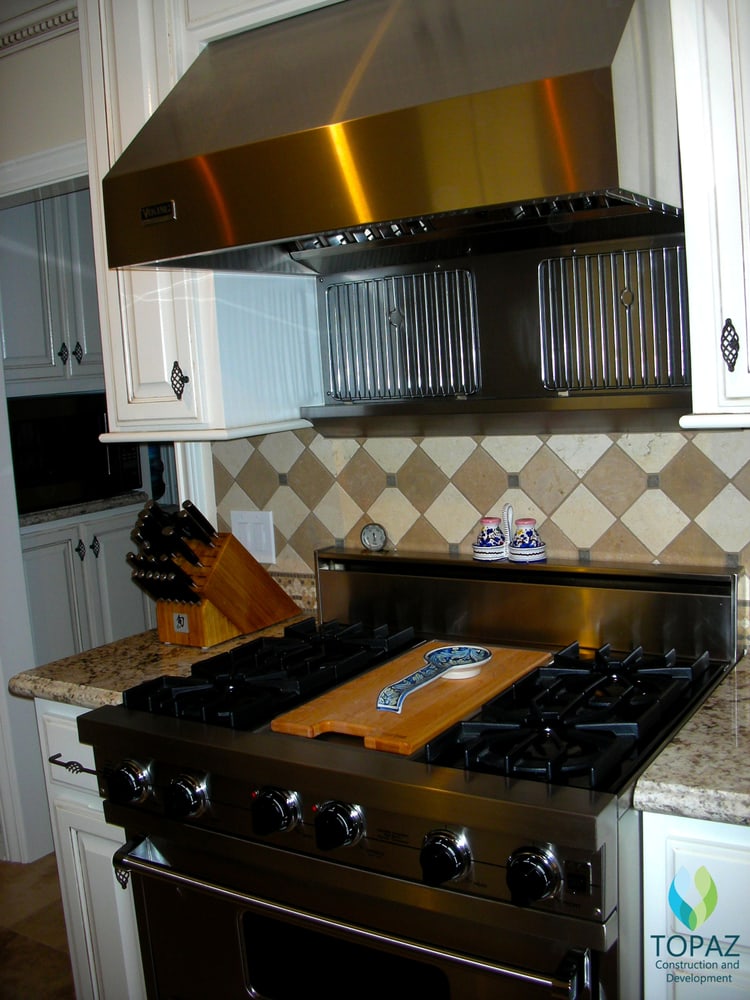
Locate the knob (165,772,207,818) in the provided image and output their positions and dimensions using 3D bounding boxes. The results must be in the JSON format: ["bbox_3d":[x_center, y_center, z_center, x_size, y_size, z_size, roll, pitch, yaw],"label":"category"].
[{"bbox_3d":[-0.291,0.459,1.567,0.060,0.060,0.046,1,8,33],"label":"knob"}]

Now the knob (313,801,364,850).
[{"bbox_3d":[-0.053,0.464,1.428,0.064,0.064,0.042,1,0,33],"label":"knob"}]

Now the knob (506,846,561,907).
[{"bbox_3d":[0.196,0.466,1.249,0.060,0.060,0.046,1,8,33],"label":"knob"}]

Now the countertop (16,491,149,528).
[{"bbox_3d":[-1.327,0.030,3.802,0.620,0.042,0.700,1,8,33],"label":"countertop"}]

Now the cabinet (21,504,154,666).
[{"bbox_3d":[-1.252,0.545,3.751,0.580,0.990,0.760,1,8,33],"label":"cabinet"}]

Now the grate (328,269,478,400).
[{"bbox_3d":[0.050,-0.339,2.135,0.360,0.258,0.016,1,8,33],"label":"grate"}]

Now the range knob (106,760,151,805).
[{"bbox_3d":[-0.397,0.457,1.637,0.060,0.060,0.046,1,8,33],"label":"range knob"}]

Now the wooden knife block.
[{"bbox_3d":[-0.326,0.177,2.282,0.128,0.227,0.316,1,8,35],"label":"wooden knife block"}]

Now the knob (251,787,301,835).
[{"bbox_3d":[-0.143,0.453,1.469,0.060,0.060,0.046,1,8,33],"label":"knob"}]

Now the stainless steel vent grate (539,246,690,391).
[{"bbox_3d":[0.471,-0.331,1.865,0.358,0.258,0.016,1,8,33],"label":"stainless steel vent grate"}]

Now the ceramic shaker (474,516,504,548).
[{"bbox_3d":[0.233,0.078,2.067,0.057,0.075,0.057,-3,7,0],"label":"ceramic shaker"}]

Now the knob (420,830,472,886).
[{"bbox_3d":[0.092,0.467,1.317,0.060,0.060,0.046,1,8,33],"label":"knob"}]

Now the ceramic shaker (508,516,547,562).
[{"bbox_3d":[0.303,0.080,2.002,0.071,0.080,0.071,-4,7,0],"label":"ceramic shaker"}]

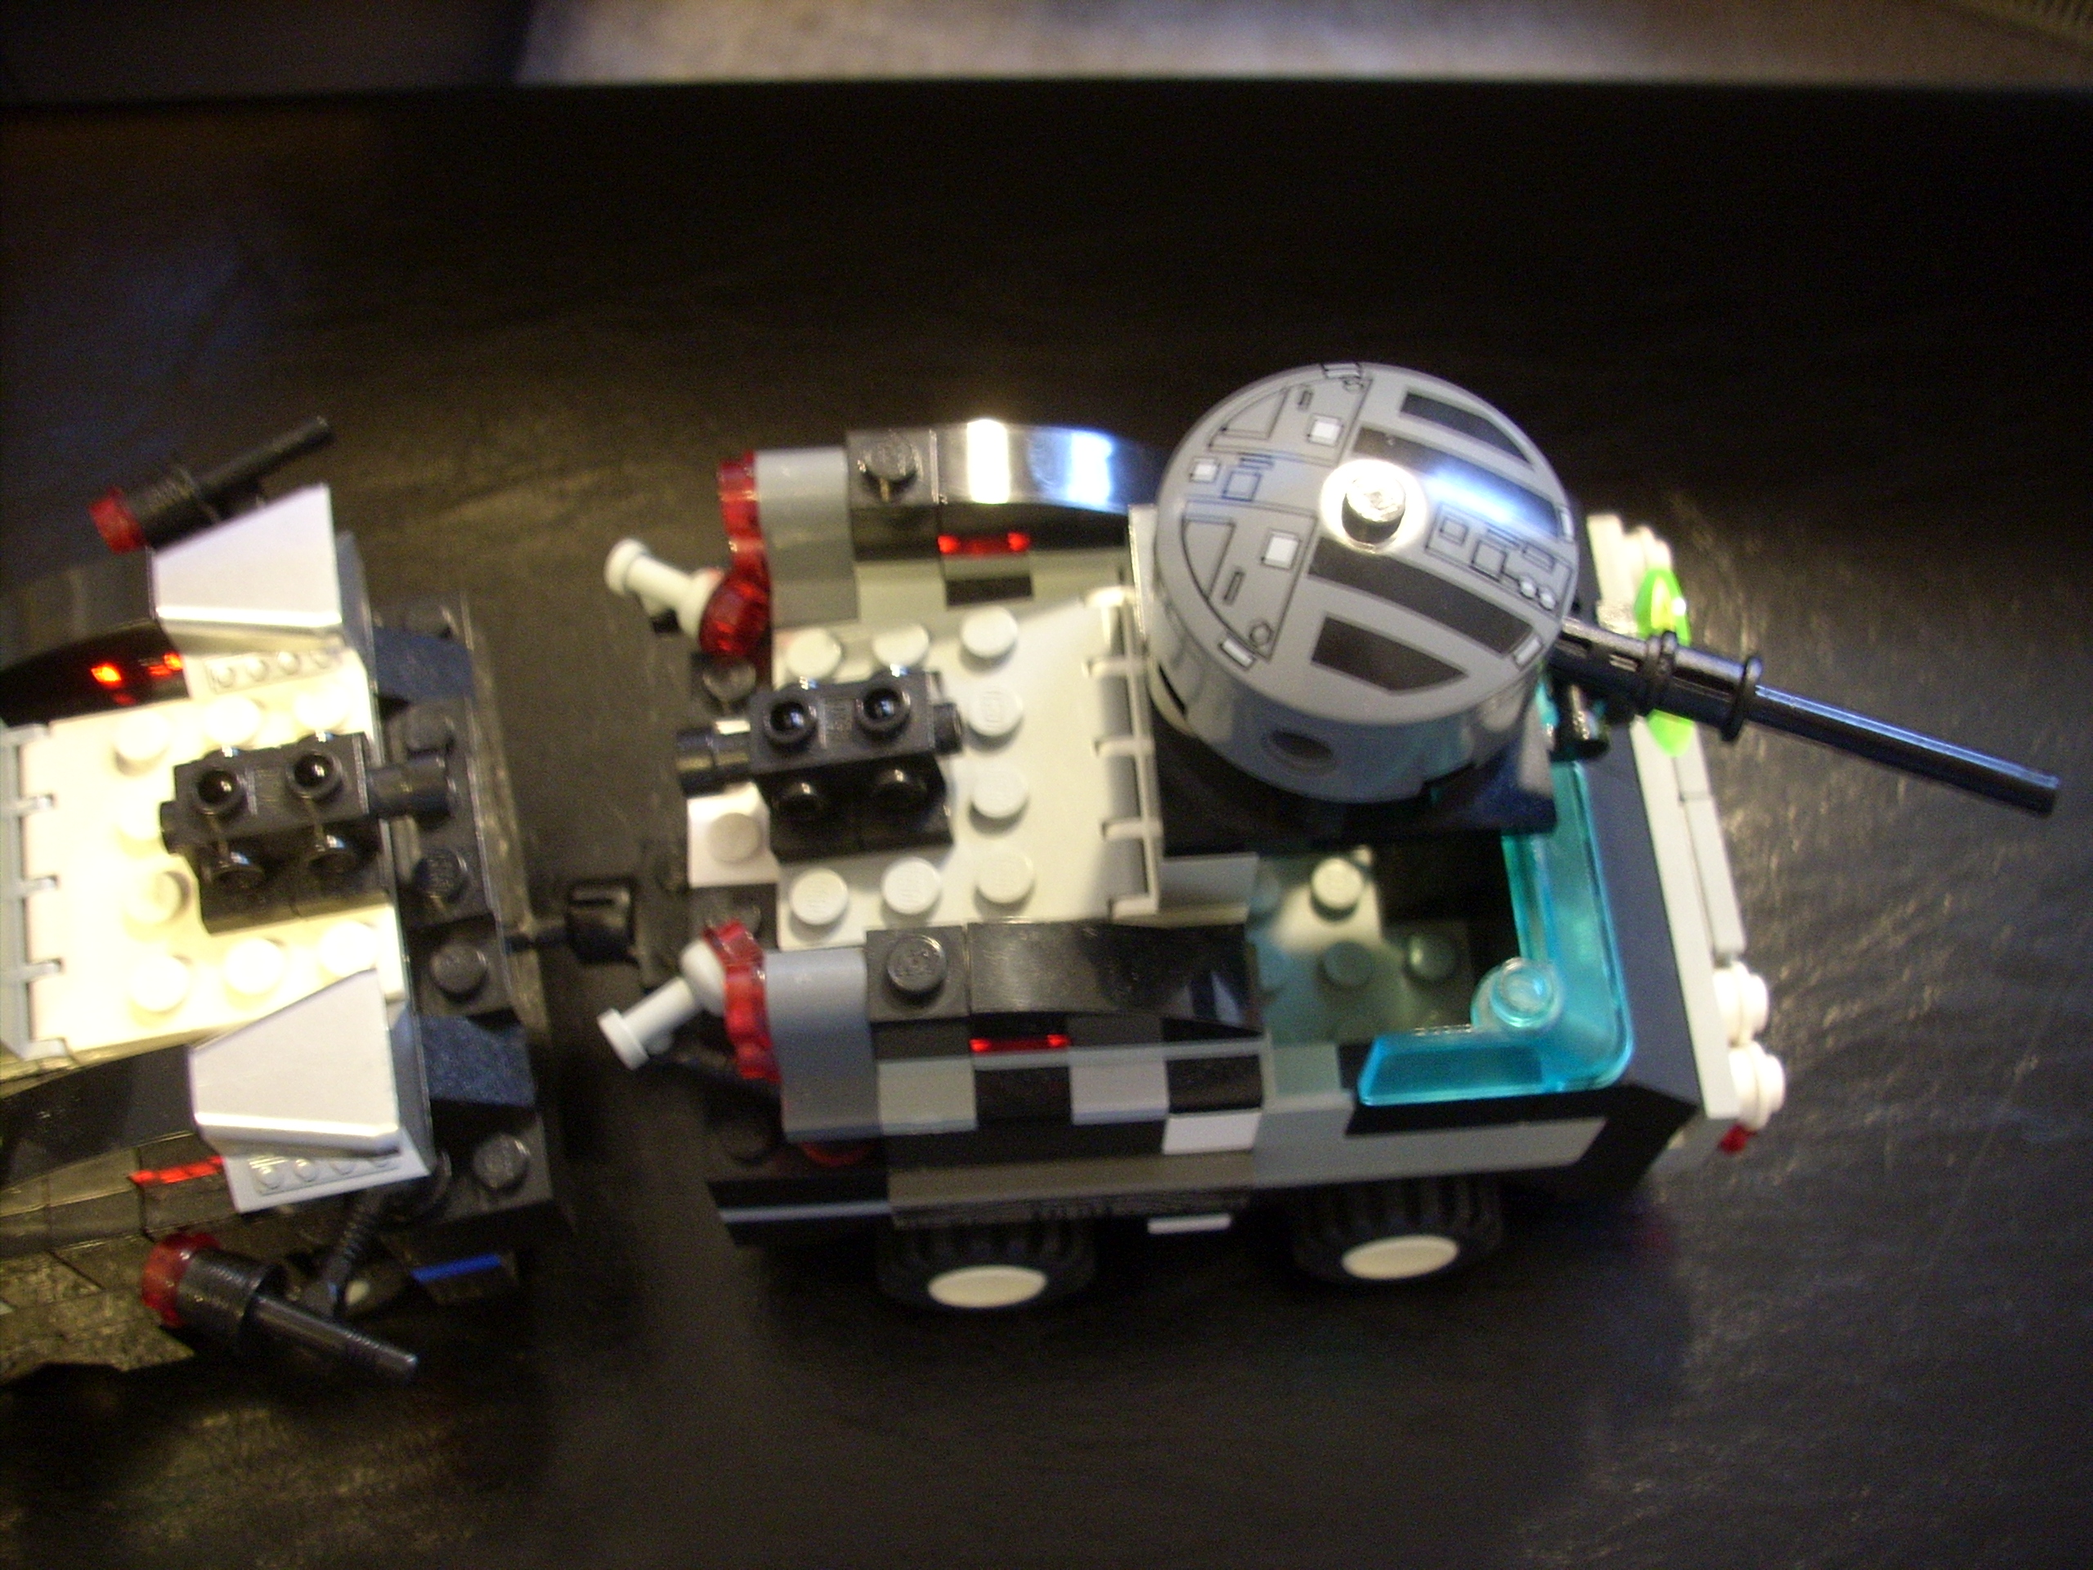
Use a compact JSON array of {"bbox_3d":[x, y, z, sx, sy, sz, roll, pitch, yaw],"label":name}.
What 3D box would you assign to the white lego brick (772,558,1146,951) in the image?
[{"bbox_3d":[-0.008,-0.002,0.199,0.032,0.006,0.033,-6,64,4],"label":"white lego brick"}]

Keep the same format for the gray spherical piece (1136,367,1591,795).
[{"bbox_3d":[0.024,-0.017,0.173,0.032,0.018,0.032,-3,64,-2],"label":"gray spherical piece"}]

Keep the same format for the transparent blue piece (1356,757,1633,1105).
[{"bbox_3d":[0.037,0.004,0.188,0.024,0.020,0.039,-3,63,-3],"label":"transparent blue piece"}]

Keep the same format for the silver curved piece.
[{"bbox_3d":[-0.002,-0.027,0.202,0.032,0.010,0.008,-3,63,-3],"label":"silver curved piece"}]

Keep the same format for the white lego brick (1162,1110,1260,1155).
[{"bbox_3d":[0.014,0.026,0.194,0.008,0.010,0.008,-3,63,-3],"label":"white lego brick"}]

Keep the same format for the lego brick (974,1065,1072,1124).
[{"bbox_3d":[-0.002,0.025,0.187,0.008,0.005,0.007,-3,63,-3],"label":"lego brick"}]

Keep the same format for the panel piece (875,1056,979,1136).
[{"bbox_3d":[-0.010,0.025,0.186,0.008,0.006,0.007,-3,63,-3],"label":"panel piece"}]

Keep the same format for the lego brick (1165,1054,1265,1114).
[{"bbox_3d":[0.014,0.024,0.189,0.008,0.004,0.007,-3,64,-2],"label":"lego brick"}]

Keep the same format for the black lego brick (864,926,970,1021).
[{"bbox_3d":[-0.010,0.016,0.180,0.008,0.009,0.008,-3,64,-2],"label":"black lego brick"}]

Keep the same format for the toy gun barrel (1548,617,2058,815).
[{"bbox_3d":[0.056,-0.005,0.170,0.042,0.008,0.007,17,64,8],"label":"toy gun barrel"}]

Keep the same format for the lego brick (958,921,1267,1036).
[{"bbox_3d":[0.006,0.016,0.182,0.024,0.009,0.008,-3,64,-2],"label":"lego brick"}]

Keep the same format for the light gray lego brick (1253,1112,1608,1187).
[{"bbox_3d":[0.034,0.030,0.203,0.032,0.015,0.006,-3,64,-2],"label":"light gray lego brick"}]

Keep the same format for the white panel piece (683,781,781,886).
[{"bbox_3d":[-0.028,0.004,0.201,0.008,0.005,0.011,-3,64,-2],"label":"white panel piece"}]

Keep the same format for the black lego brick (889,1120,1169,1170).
[{"bbox_3d":[-0.002,0.028,0.194,0.024,0.010,0.007,-3,64,-2],"label":"black lego brick"}]

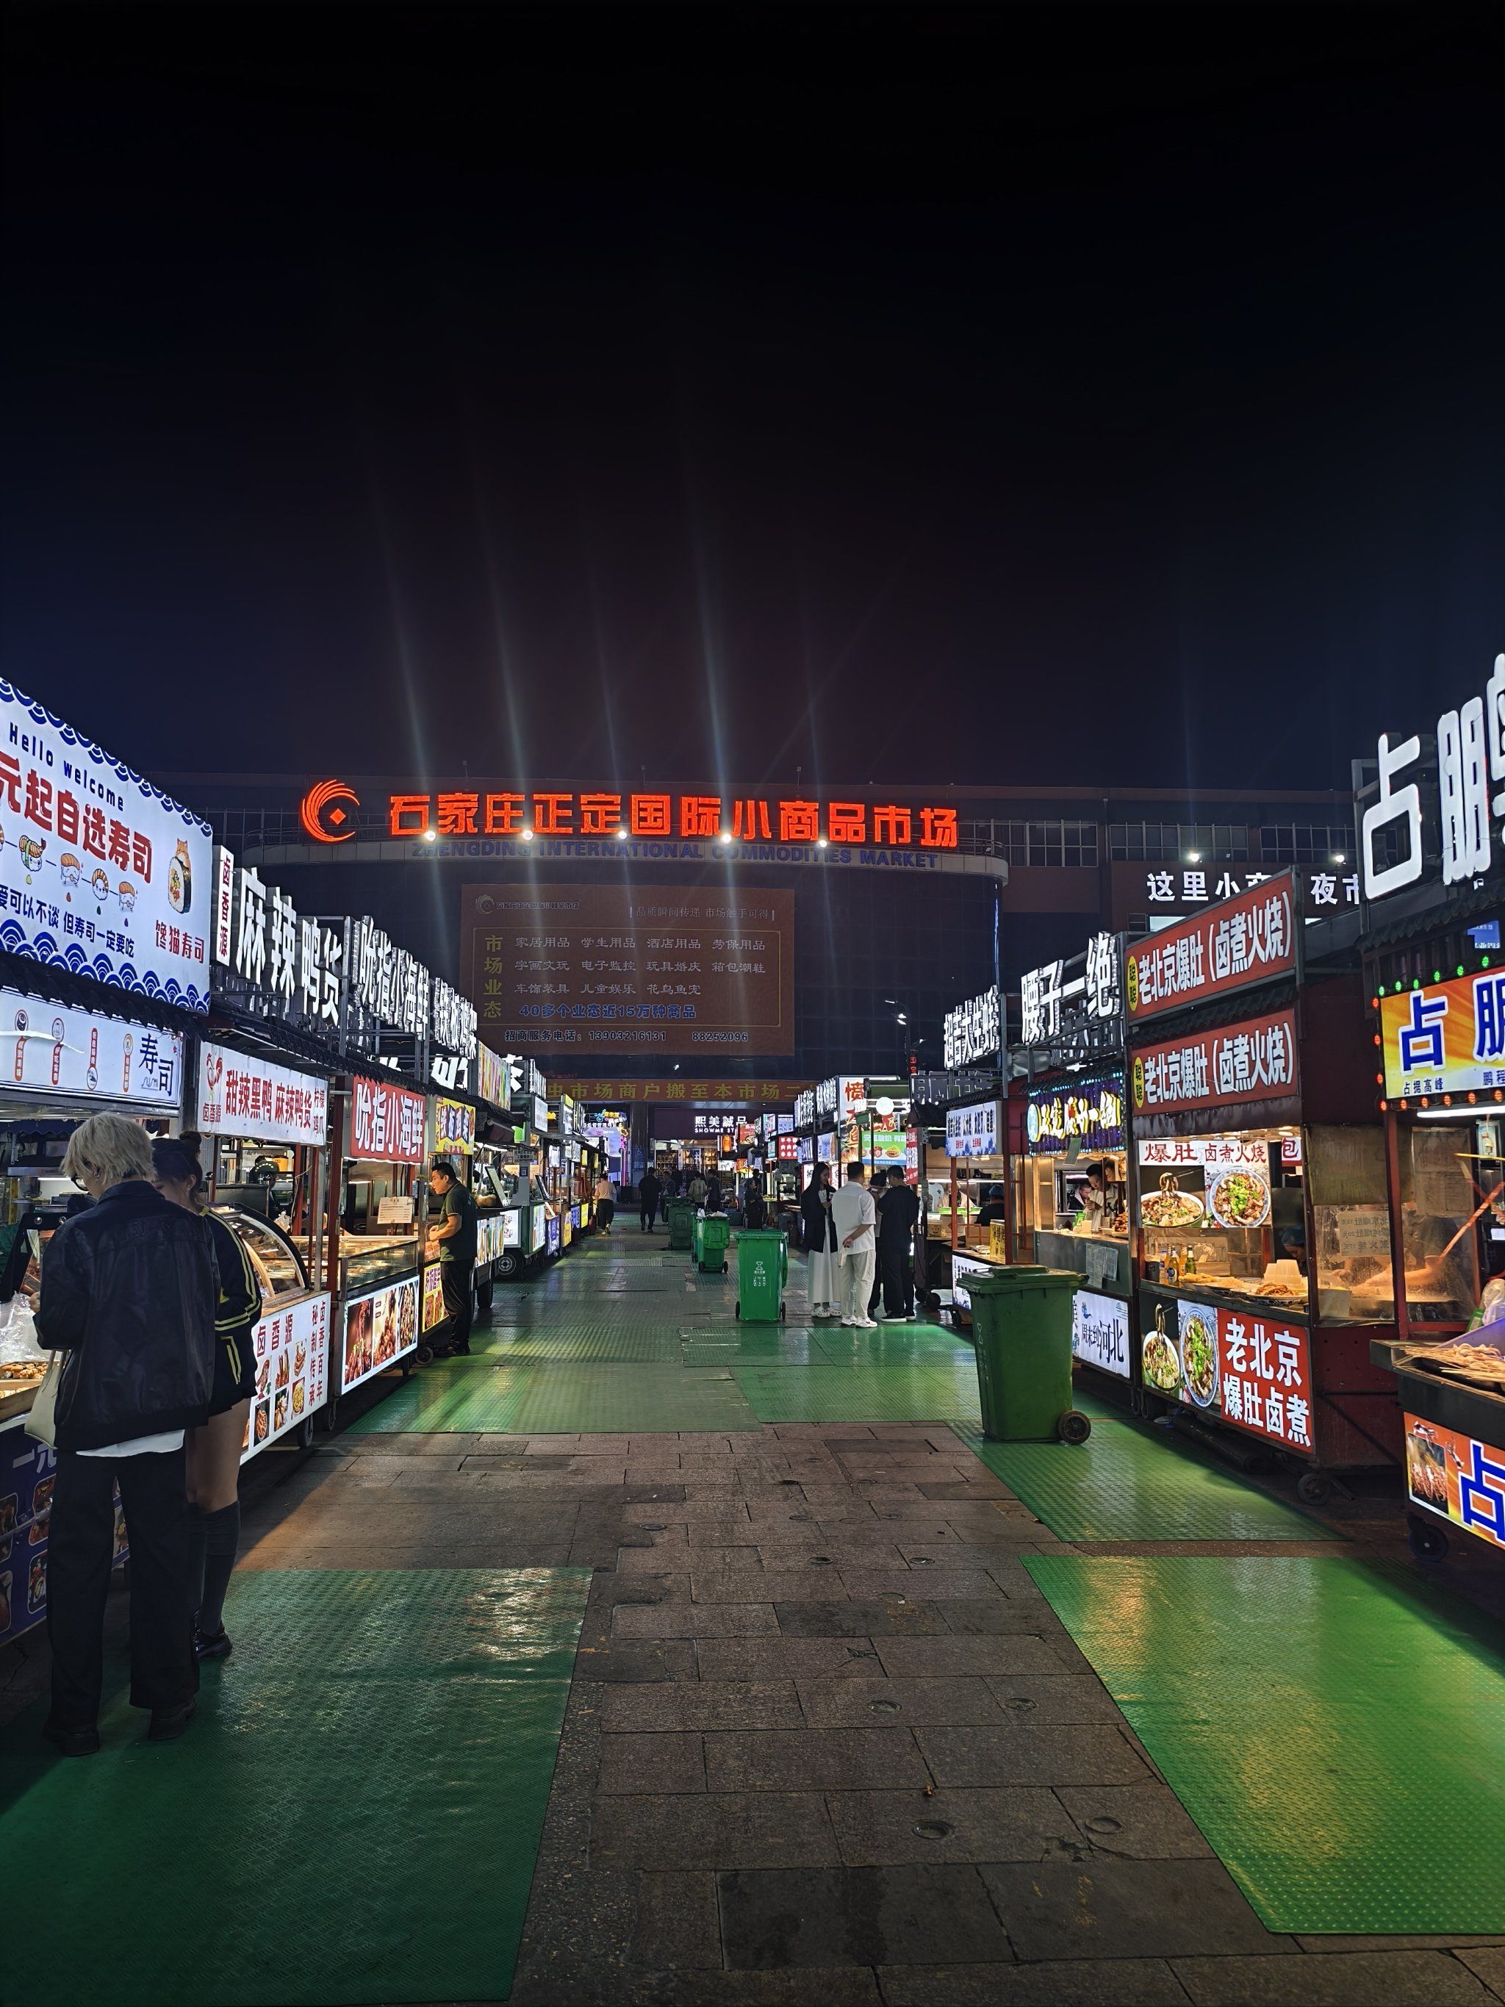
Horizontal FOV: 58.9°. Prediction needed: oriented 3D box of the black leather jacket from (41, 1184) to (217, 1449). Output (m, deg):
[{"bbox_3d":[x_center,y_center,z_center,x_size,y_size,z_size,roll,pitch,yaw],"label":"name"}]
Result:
[{"bbox_3d":[-1.883,0.951,4.071,0.480,0.780,0.360,6,-9,-40],"label":"black leather jacket"}]

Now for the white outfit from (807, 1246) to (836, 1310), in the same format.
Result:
[{"bbox_3d":[0.813,3.161,15.364,0.390,0.750,0.330,6,-10,-40],"label":"white outfit"}]

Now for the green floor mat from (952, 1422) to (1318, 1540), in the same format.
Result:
[{"bbox_3d":[1.933,2.519,7.225,1.200,0.015,2.865,0,-7,0],"label":"green floor mat"}]

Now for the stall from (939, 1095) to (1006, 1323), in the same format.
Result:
[{"bbox_3d":[2.903,2.165,13.457,1.300,2.319,2.050,1,-7,-5],"label":"stall"}]

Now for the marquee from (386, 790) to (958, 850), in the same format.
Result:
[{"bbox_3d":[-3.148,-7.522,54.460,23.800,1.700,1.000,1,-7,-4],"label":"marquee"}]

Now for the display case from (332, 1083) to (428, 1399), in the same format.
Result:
[{"bbox_3d":[-3.265,1.664,9.670,1.200,2.181,2.377,0,-7,-2],"label":"display case"}]

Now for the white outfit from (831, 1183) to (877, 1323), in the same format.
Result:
[{"bbox_3d":[1.106,2.697,14.444,0.470,1.520,0.340,-6,-9,38],"label":"white outfit"}]

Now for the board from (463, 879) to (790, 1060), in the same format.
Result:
[{"bbox_3d":[-5.638,-1.499,60.694,15.164,7.761,0.250,1,-7,-6],"label":"board"}]

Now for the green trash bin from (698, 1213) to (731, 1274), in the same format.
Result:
[{"bbox_3d":[-0.634,3.999,22.342,0.500,0.960,0.580,1,-8,-11],"label":"green trash bin"}]

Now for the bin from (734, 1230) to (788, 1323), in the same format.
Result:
[{"bbox_3d":[0.067,3.025,15.010,0.580,1.010,0.720,0,-7,2],"label":"bin"}]

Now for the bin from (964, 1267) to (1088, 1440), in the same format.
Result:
[{"bbox_3d":[1.686,2.181,8.402,0.750,1.050,0.580,1,-7,-4],"label":"bin"}]

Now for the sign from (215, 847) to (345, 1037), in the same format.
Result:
[{"bbox_3d":[-2.591,-0.293,7.432,0.120,0.600,2.250,0,-7,-3],"label":"sign"}]

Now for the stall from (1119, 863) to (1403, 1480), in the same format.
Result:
[{"bbox_3d":[3.264,1.019,7.770,1.300,3.131,2.026,1,-7,-6],"label":"stall"}]

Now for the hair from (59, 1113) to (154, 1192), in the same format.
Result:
[{"bbox_3d":[-1.963,0.449,4.063,0.260,0.230,0.230,-3,-8,22],"label":"hair"}]

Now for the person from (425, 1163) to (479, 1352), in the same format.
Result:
[{"bbox_3d":[-2.725,2.301,12.100,0.480,1.700,0.500,-1,-7,5],"label":"person"}]

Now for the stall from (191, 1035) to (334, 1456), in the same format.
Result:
[{"bbox_3d":[-3.133,1.342,7.051,1.300,2.380,2.350,0,-7,-3],"label":"stall"}]

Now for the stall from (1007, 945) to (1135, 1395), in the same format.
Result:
[{"bbox_3d":[3.108,1.300,10.676,1.300,3.360,2.800,0,-7,-3],"label":"stall"}]

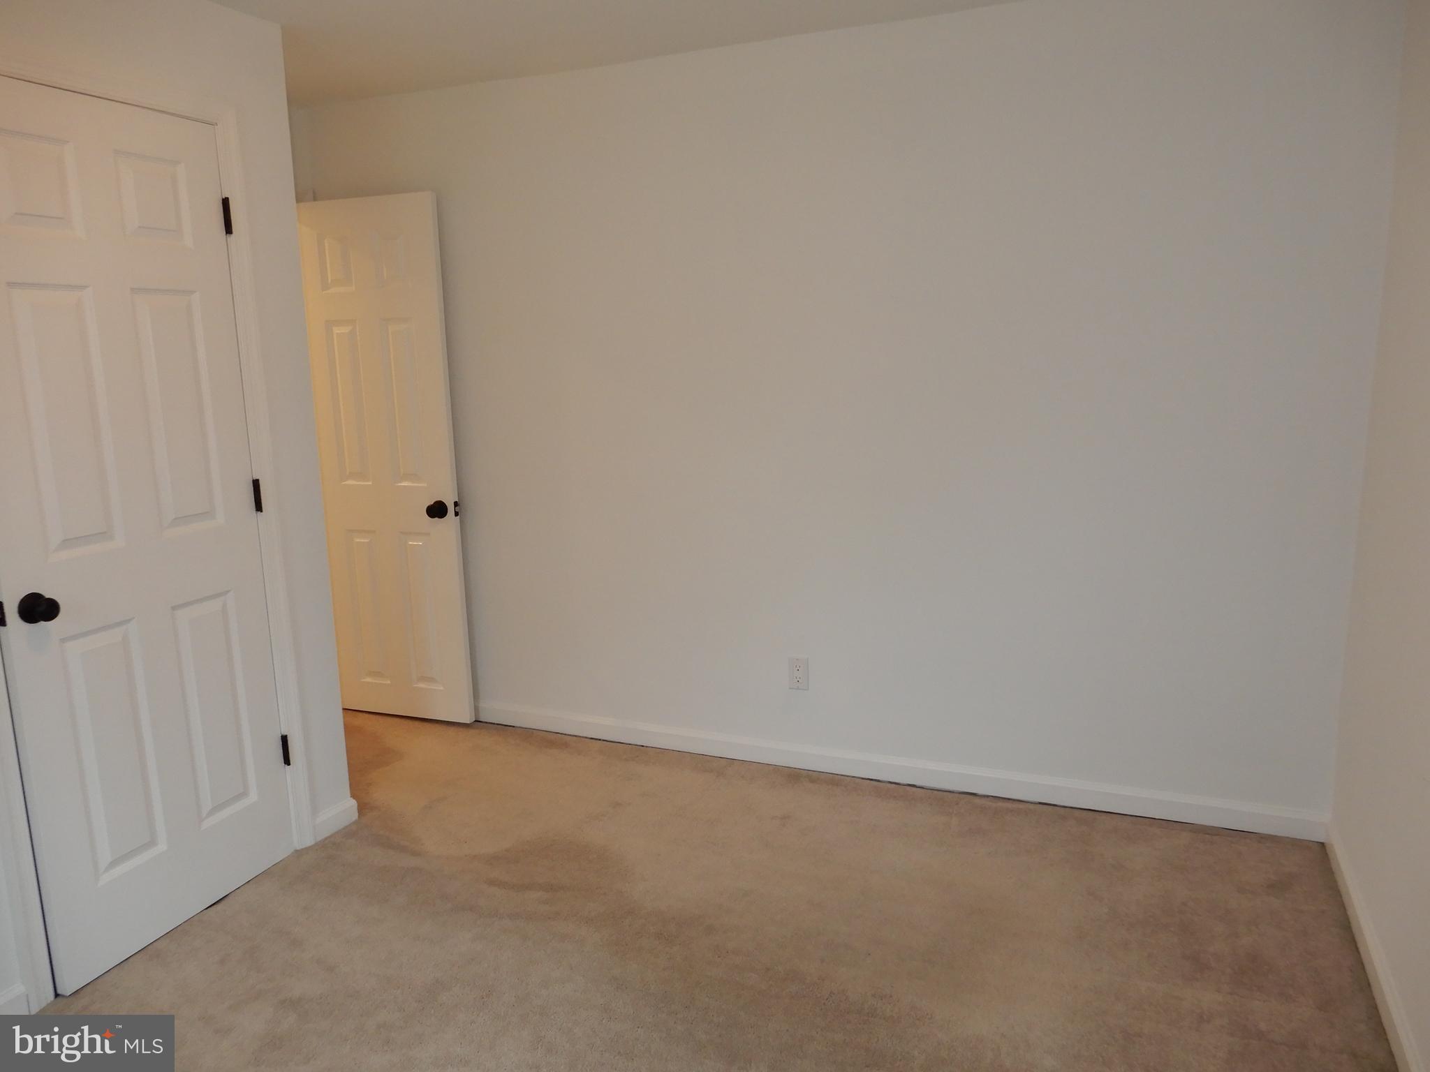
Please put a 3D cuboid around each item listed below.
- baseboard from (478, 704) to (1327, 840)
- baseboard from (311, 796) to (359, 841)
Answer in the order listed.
[{"bbox_3d":[0.261,0.772,3.488,3.254,0.077,0.015,3,11,23],"label":"baseboard"},{"bbox_3d":[-1.185,0.881,3.083,0.015,0.077,0.172,3,11,24],"label":"baseboard"}]

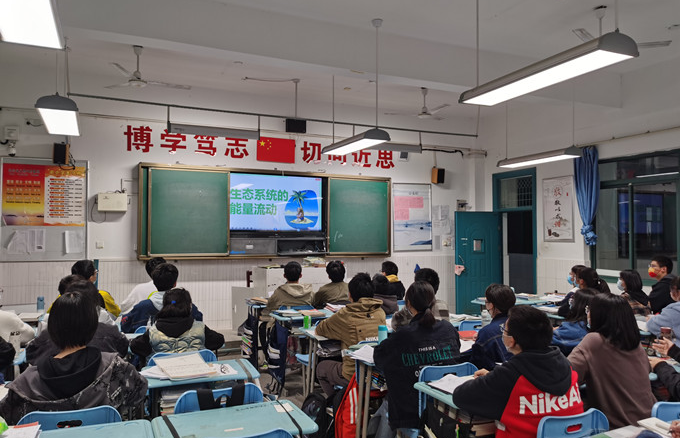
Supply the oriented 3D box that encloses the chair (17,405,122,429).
[{"bbox_3d":[-1.244,1.232,2.454,0.420,0.820,0.480,1,-2,-25],"label":"chair"}]

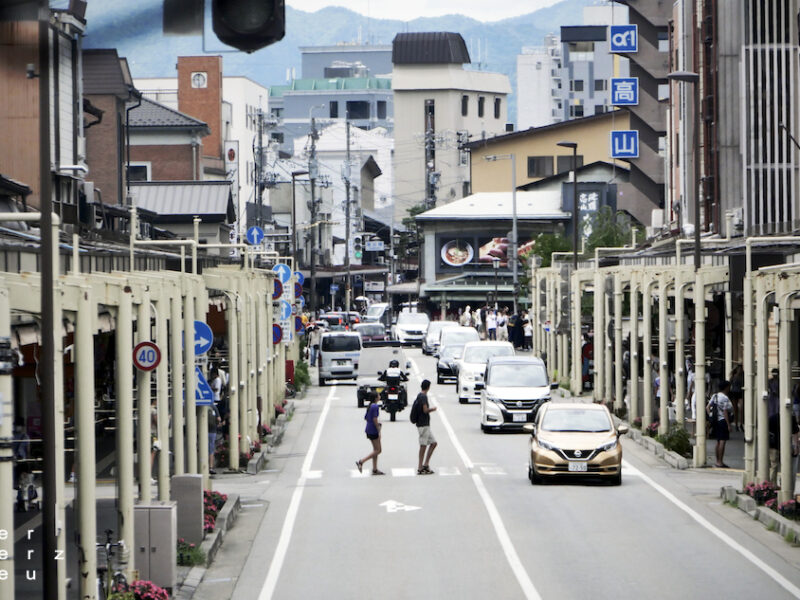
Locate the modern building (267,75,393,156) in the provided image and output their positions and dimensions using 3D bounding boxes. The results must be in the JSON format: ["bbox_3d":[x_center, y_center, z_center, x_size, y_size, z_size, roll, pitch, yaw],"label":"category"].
[{"bbox_3d":[-4.281,-12.838,620.746,17.901,25.932,15.000,0,0,27],"label":"modern building"}]

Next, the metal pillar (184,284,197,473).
[{"bbox_3d":[-3.324,1.538,84.000,0.145,3.539,0.145,-1,0,0],"label":"metal pillar"}]

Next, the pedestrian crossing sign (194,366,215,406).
[{"bbox_3d":[-3.516,1.500,91.800,0.580,0.700,0.050,-1,0,0],"label":"pedestrian crossing sign"}]

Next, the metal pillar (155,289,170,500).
[{"bbox_3d":[-3.276,1.642,73.000,0.200,3.600,0.200,-1,0,0],"label":"metal pillar"}]

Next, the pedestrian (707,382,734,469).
[{"bbox_3d":[6.245,2.428,103.000,0.380,1.690,0.480,-1,0,-44],"label":"pedestrian"}]

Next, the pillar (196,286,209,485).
[{"bbox_3d":[-3.458,1.492,92.500,0.220,3.680,0.220,0,0,0],"label":"pillar"}]

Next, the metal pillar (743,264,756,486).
[{"bbox_3d":[6.011,1.348,90.500,0.200,3.710,0.180,-1,0,0],"label":"metal pillar"}]

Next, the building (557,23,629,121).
[{"bbox_3d":[25.919,-16.419,637.326,8.721,32.880,12.000,0,0,27],"label":"building"}]

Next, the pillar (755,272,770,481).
[{"bbox_3d":[6.002,1.387,87.000,0.170,3.550,0.170,-1,0,0],"label":"pillar"}]

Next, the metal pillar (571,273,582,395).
[{"bbox_3d":[5.526,1.062,164.500,0.240,3.840,0.210,-1,0,0],"label":"metal pillar"}]

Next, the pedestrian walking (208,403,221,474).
[{"bbox_3d":[-3.677,2.553,102.500,0.360,1.663,0.460,-1,0,14],"label":"pedestrian walking"}]

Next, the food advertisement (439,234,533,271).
[{"bbox_3d":[4.974,-2.731,303.000,5.500,2.050,0.150,0,0,0],"label":"food advertisement"}]

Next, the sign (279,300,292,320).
[{"bbox_3d":[-3.568,0.328,160.000,0.600,0.600,0.060,0,0,0],"label":"sign"}]

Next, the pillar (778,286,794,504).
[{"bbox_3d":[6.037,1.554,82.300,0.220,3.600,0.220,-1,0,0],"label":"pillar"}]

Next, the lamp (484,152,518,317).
[{"bbox_3d":[5.047,-2.387,262.000,1.700,9.900,0.300,0,0,0],"label":"lamp"}]

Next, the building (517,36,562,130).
[{"bbox_3d":[20.229,-19.377,748.000,8.000,36.000,12.000,0,0,0],"label":"building"}]

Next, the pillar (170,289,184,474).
[{"bbox_3d":[-3.300,1.497,78.500,0.145,3.337,0.145,-1,0,0],"label":"pillar"}]

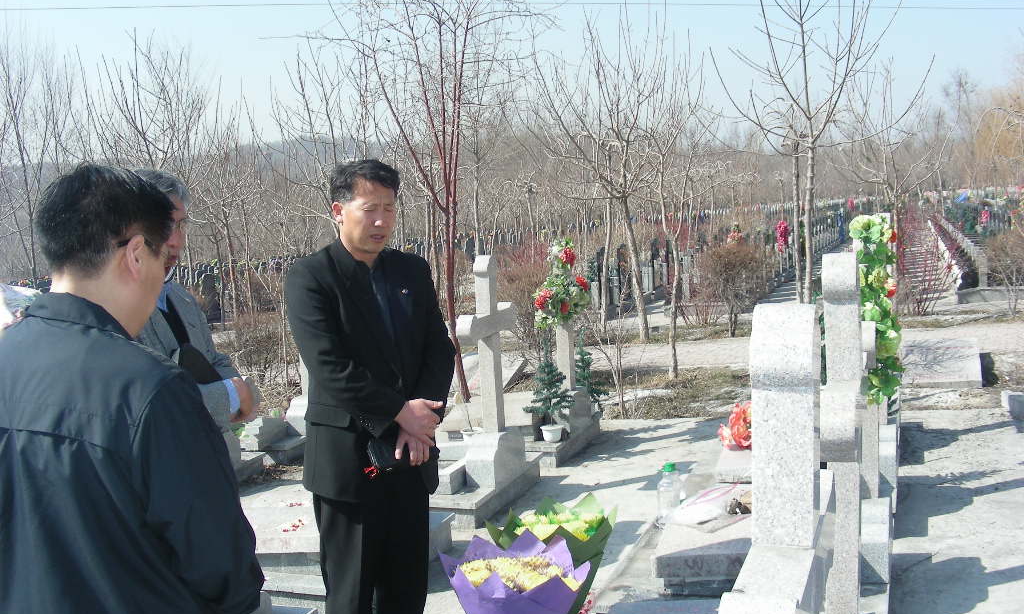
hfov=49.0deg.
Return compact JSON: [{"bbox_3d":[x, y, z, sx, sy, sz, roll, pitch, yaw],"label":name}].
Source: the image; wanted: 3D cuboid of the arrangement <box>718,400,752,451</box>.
[{"bbox_3d":[1.200,0.615,5.840,0.280,0.250,0.250,-2,6,11],"label":"arrangement"}]

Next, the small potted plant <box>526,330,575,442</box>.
[{"bbox_3d":[0.211,0.443,6.290,0.280,0.615,0.270,-3,6,0],"label":"small potted plant"}]

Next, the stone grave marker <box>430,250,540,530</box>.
[{"bbox_3d":[-0.223,0.361,5.607,0.400,1.225,0.900,-1,6,20],"label":"stone grave marker"}]

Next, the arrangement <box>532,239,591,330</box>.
[{"bbox_3d":[0.290,-0.130,6.530,0.340,0.530,0.330,-3,6,3],"label":"arrangement"}]

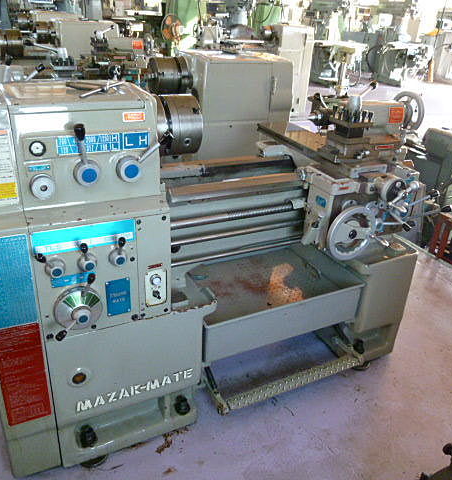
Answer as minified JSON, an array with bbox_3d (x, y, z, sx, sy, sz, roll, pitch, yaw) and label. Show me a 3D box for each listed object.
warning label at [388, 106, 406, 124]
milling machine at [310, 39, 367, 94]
[{"bbox_3d":[0.760,-0.552,2.052,0.093,0.075,0.005,-10,30,-26],"label":"warning label"},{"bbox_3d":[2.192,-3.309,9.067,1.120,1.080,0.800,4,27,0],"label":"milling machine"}]

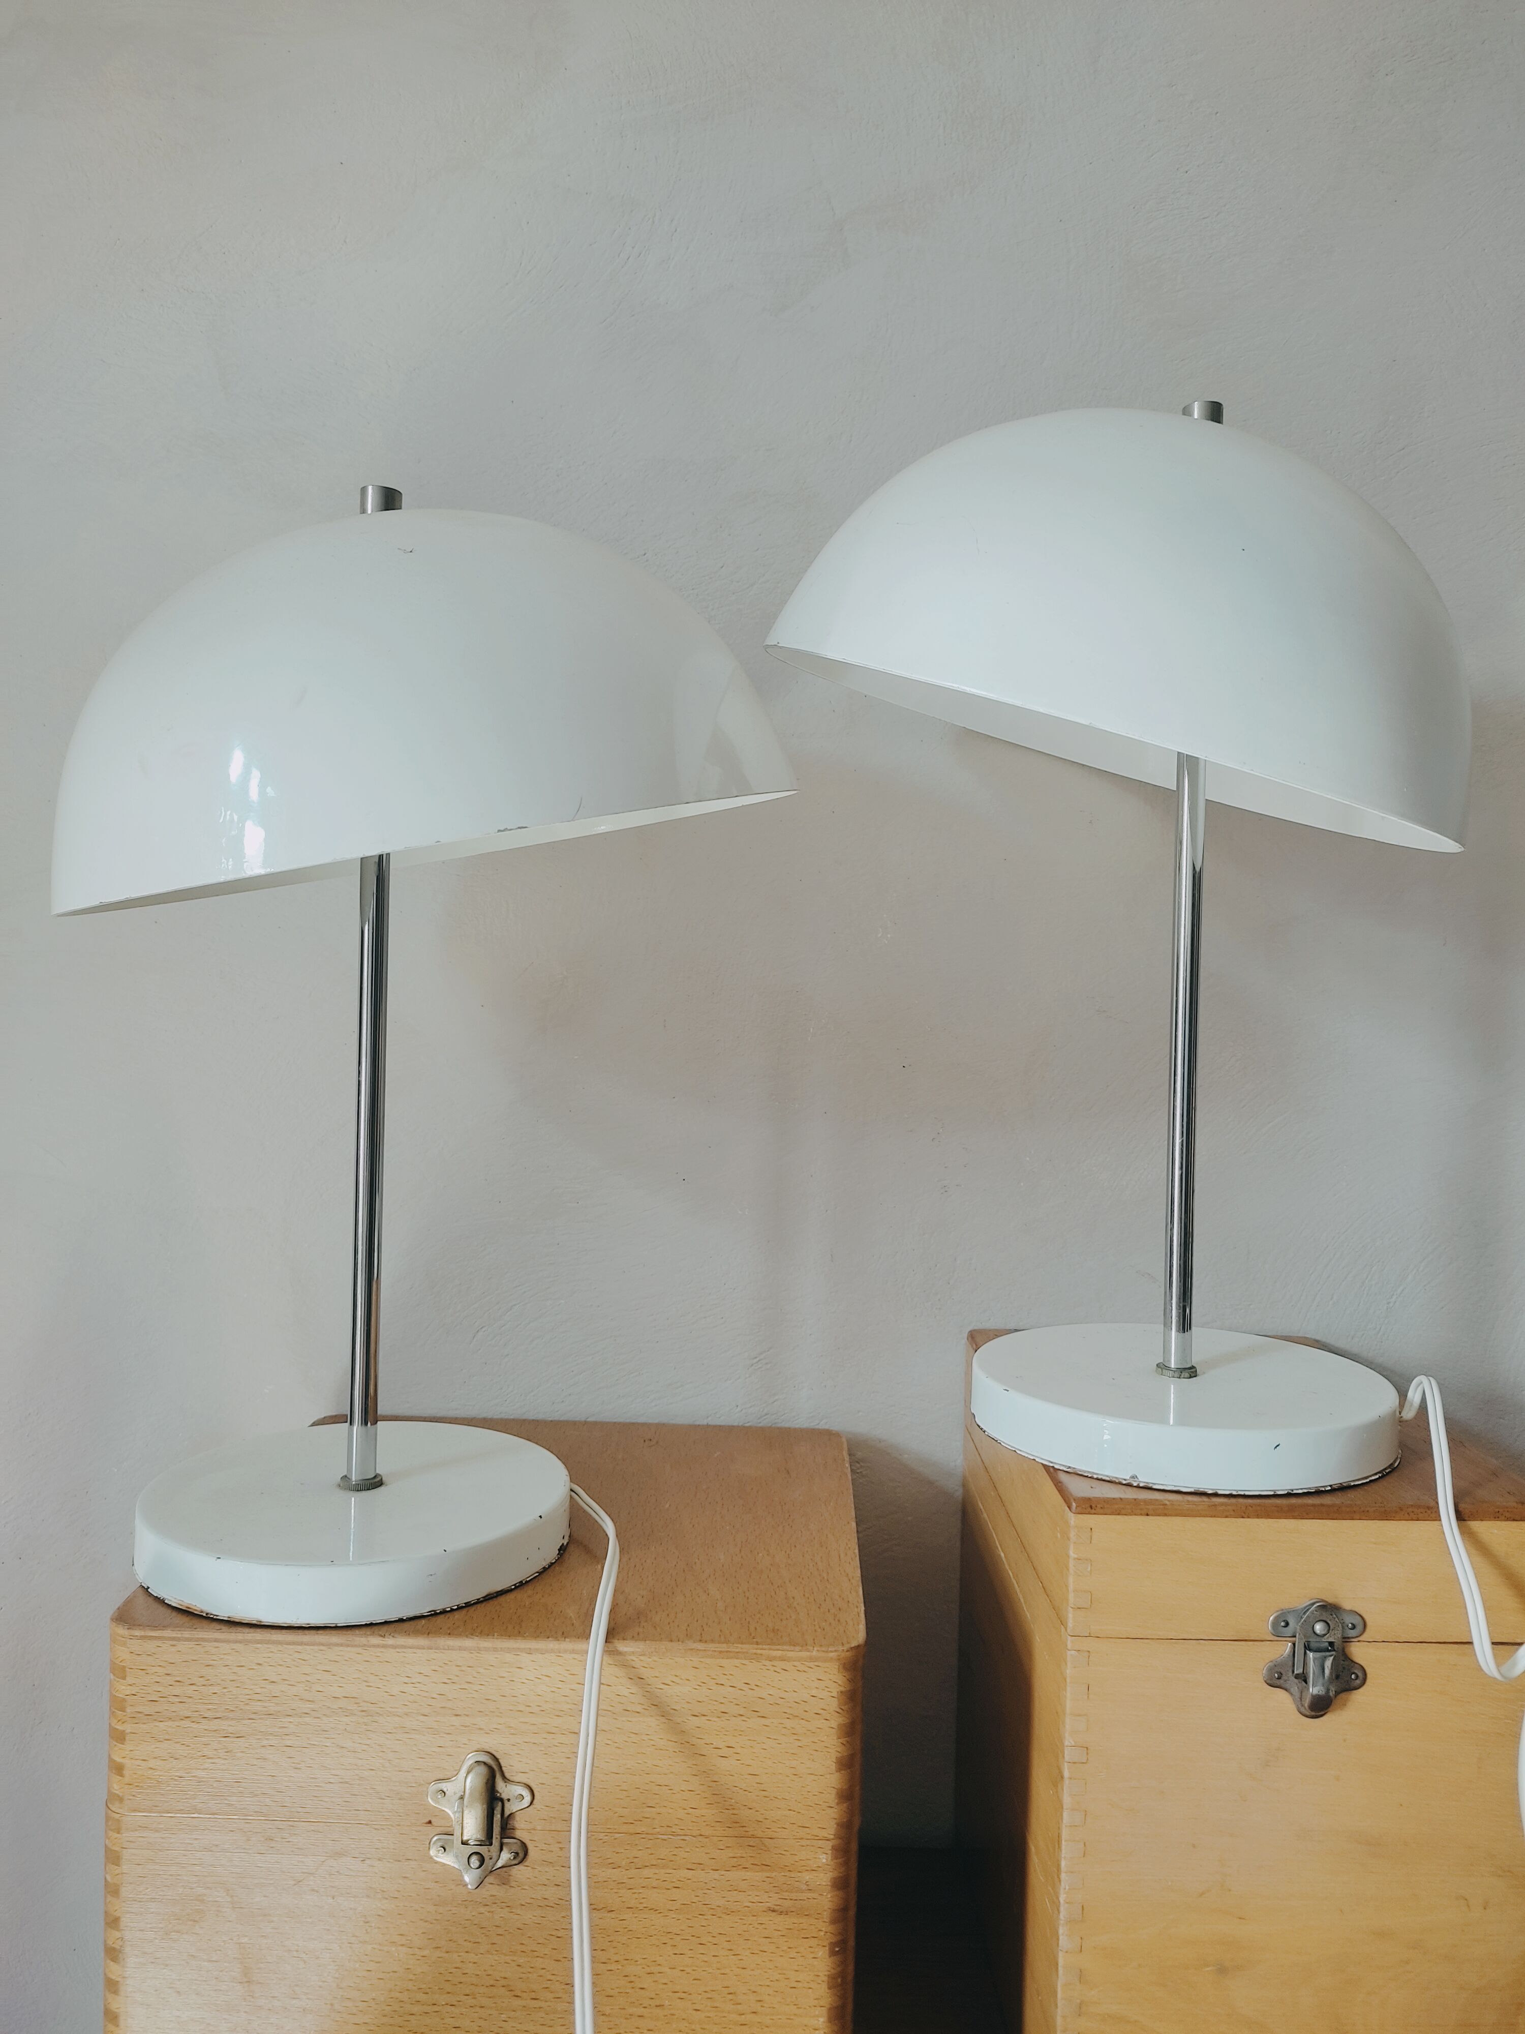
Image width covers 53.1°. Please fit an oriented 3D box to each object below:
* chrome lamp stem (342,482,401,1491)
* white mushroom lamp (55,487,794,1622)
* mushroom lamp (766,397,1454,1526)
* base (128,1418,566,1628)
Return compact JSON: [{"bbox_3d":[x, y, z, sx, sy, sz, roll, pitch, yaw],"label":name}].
[{"bbox_3d":[-0.168,-0.012,0.655,0.019,0.428,0.019,1,2,0],"label":"chrome lamp stem"},{"bbox_3d":[-0.144,0.001,0.674,0.314,0.451,0.315,1,2,0],"label":"white mushroom lamp"},{"bbox_3d":[0.156,-0.046,0.702,0.311,0.449,0.310,1,2,0],"label":"mushroom lamp"},{"bbox_3d":[-0.173,0.214,0.661,0.180,0.025,0.180,1,2,0],"label":"base"}]

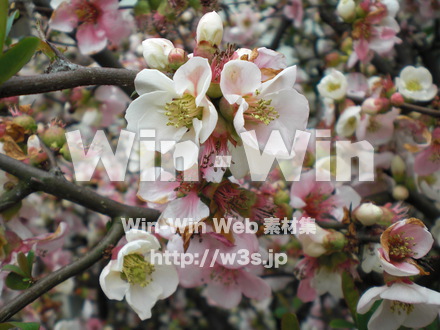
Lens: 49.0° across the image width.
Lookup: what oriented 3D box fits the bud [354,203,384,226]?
[{"bbox_3d":[0.096,0.032,0.310,0.019,0.015,0.015,6,-12,-12],"label":"bud"}]

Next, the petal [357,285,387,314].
[{"bbox_3d":[0.088,0.078,0.280,0.020,0.007,0.016,-42,12,-15],"label":"petal"}]

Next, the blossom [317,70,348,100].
[{"bbox_3d":[0.084,-0.059,0.360,0.022,0.022,0.016,3,-14,13],"label":"blossom"}]

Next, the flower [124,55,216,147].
[{"bbox_3d":[-0.025,-0.033,0.250,0.044,0.046,0.023,5,14,27],"label":"flower"}]

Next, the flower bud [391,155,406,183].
[{"bbox_3d":[0.139,0.003,0.375,0.012,0.022,0.012,-5,6,0],"label":"flower bud"}]

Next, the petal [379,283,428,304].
[{"bbox_3d":[0.106,0.074,0.277,0.025,0.007,0.018,-2,37,-2],"label":"petal"}]

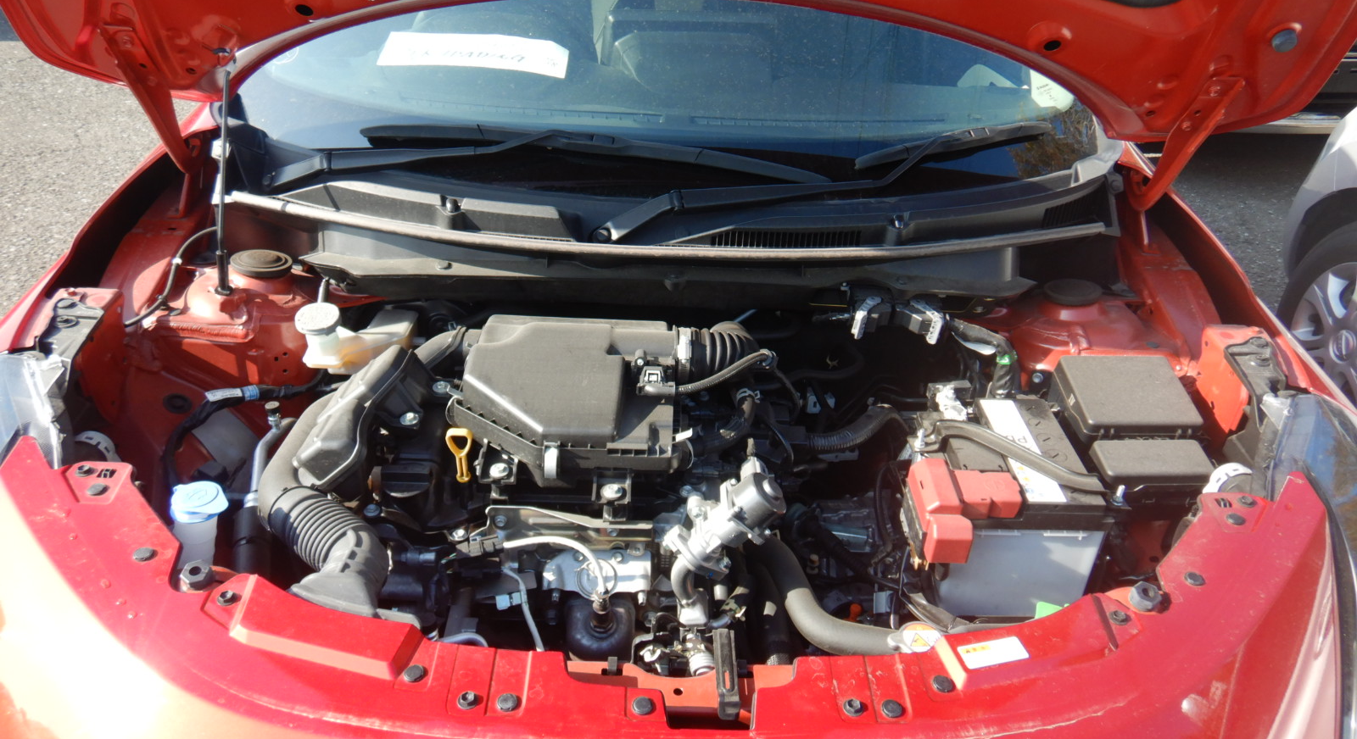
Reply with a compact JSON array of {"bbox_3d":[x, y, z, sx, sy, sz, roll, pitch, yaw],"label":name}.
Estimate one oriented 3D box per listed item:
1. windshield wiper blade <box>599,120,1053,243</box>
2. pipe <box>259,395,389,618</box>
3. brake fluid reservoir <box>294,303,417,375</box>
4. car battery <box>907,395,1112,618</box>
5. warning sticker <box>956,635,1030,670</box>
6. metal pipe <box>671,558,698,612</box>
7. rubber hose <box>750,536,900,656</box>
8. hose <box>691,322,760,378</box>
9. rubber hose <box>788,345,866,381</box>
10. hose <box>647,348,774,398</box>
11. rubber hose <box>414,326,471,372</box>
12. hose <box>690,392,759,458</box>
[{"bbox_3d":[0.240,-0.283,1.378,0.749,0.051,0.065,-16,66,-14],"label":"windshield wiper blade"},{"bbox_3d":[-0.393,0.163,1.063,0.190,0.125,0.290,2,33,-2],"label":"pipe"},{"bbox_3d":[-0.415,-0.053,1.230,0.138,0.090,0.120,2,34,-2],"label":"brake fluid reservoir"},{"bbox_3d":[0.402,0.170,1.199,0.180,0.195,0.212,2,33,-2],"label":"car battery"},{"bbox_3d":[0.283,0.255,0.846,0.058,0.002,0.027,-5,35,-12],"label":"warning sticker"},{"bbox_3d":[0.006,0.235,1.030,0.031,0.052,0.042,2,33,-2],"label":"metal pipe"},{"bbox_3d":[0.163,0.250,1.045,0.168,0.088,0.125,2,33,-2],"label":"rubber hose"},{"bbox_3d":[0.058,-0.023,1.175,0.087,0.072,0.090,2,33,-2],"label":"hose"},{"bbox_3d":[0.201,-0.008,1.280,0.105,0.035,0.060,2,34,-2],"label":"rubber hose"},{"bbox_3d":[0.035,0.006,1.130,0.160,0.038,0.052,2,33,-2],"label":"hose"},{"bbox_3d":[-0.293,-0.026,1.165,0.038,0.040,0.085,26,40,30],"label":"rubber hose"},{"bbox_3d":[0.053,0.066,1.100,0.075,0.050,0.065,2,34,-2],"label":"hose"}]

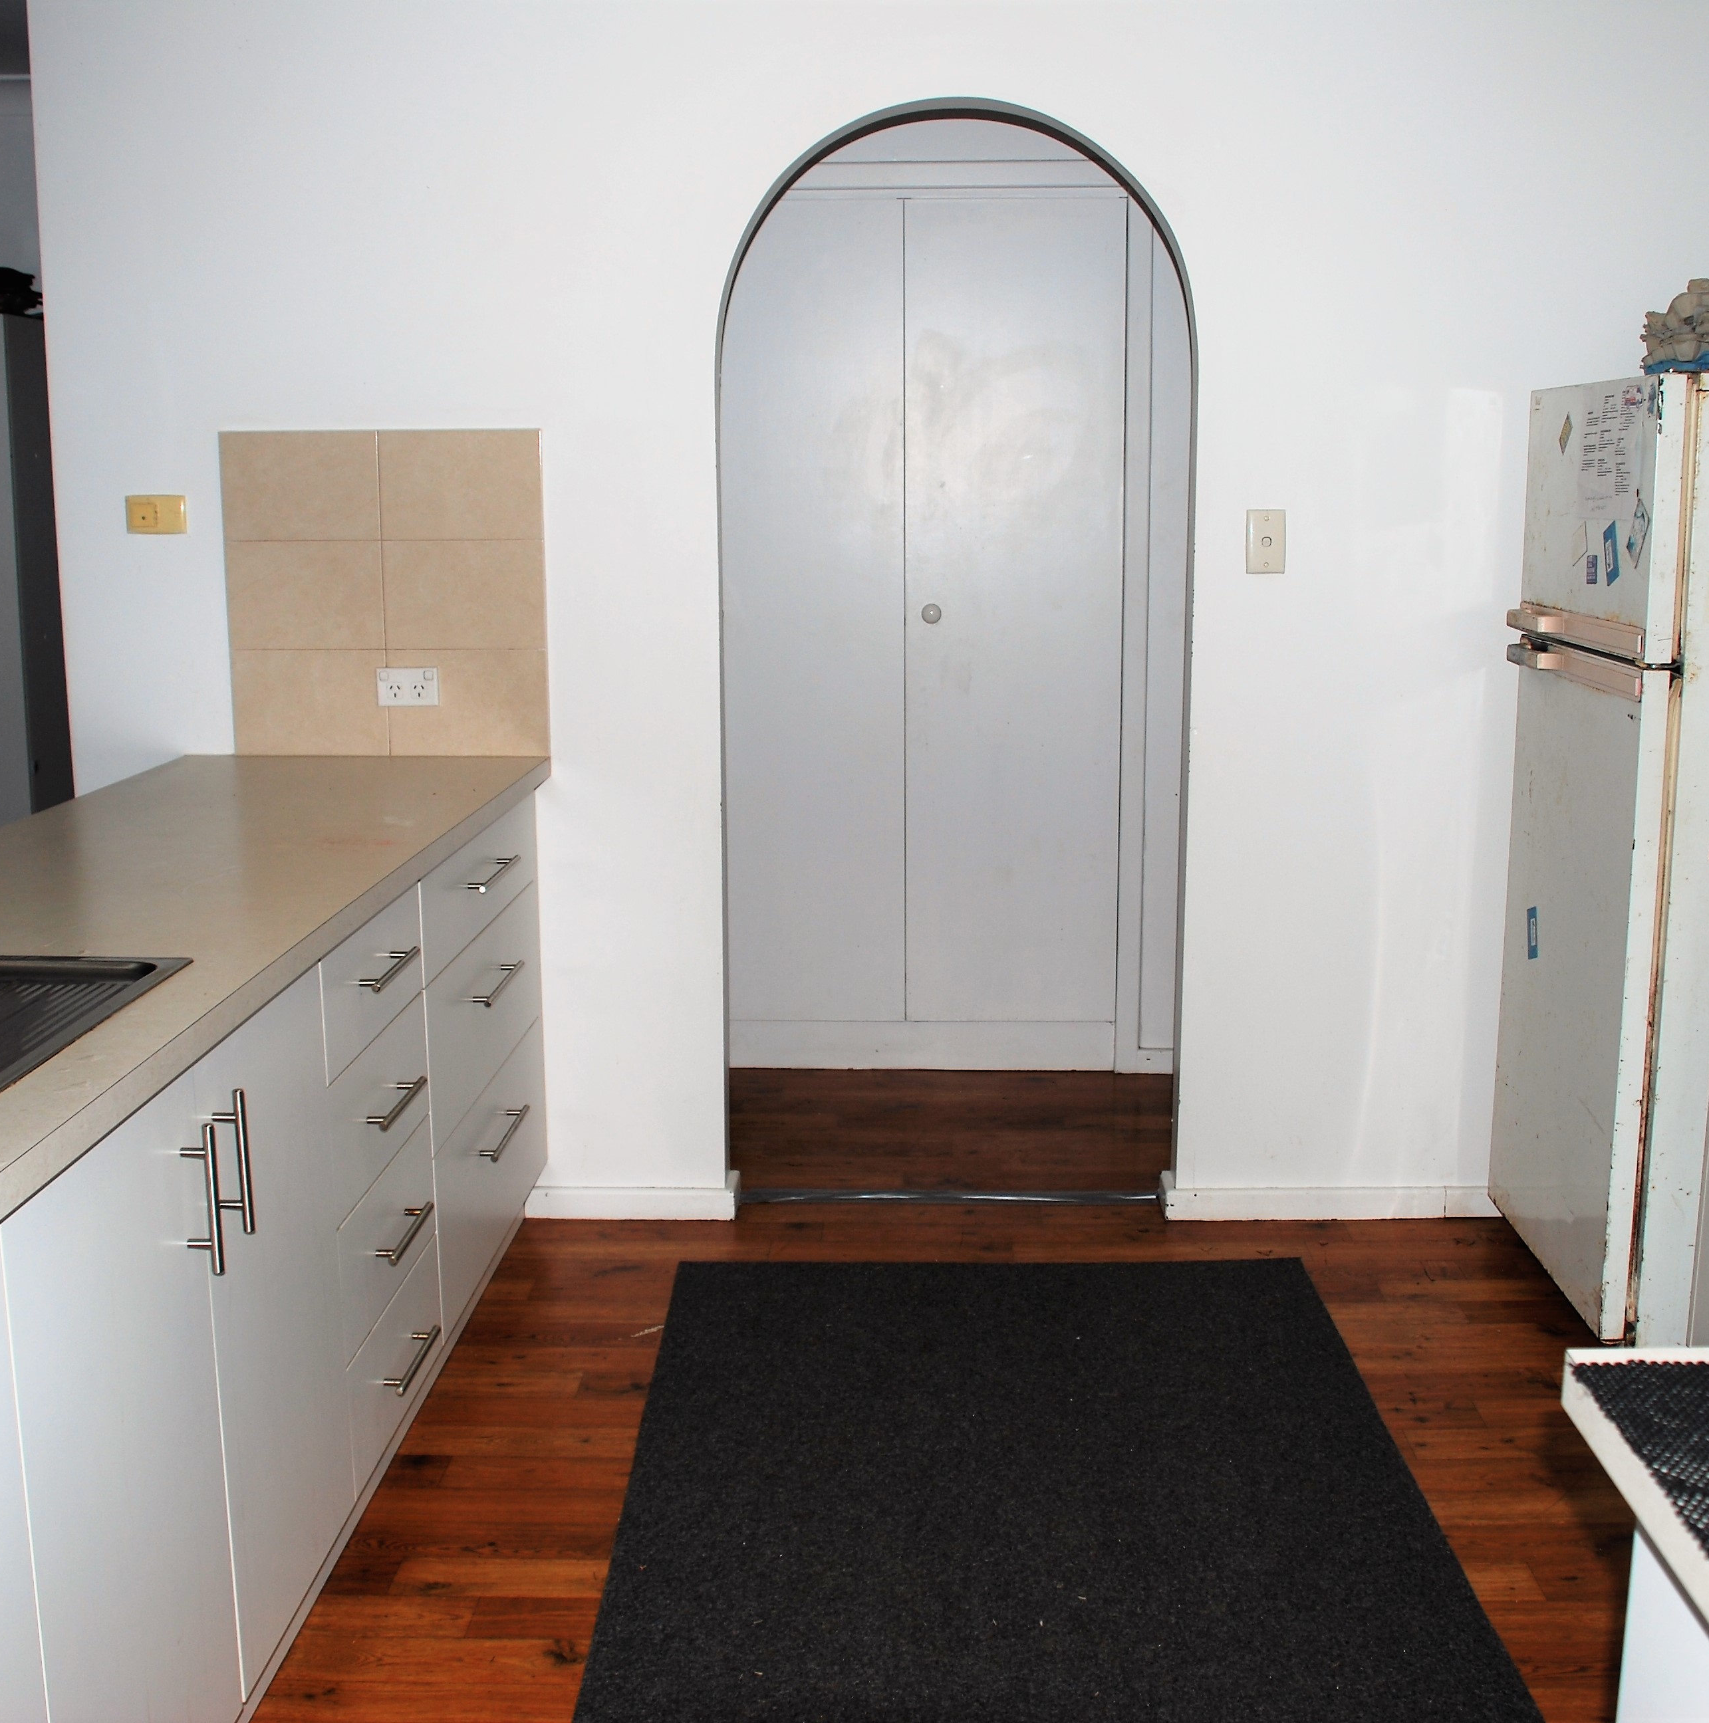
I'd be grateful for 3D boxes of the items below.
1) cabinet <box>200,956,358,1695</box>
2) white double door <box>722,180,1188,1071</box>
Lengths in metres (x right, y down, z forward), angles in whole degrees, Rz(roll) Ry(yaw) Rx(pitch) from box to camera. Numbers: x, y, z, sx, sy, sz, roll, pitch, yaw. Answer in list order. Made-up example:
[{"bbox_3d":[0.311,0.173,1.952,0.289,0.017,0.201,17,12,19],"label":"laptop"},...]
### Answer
[{"bbox_3d":[-0.917,0.524,2.524,0.515,0.739,0.471,0,10,2],"label":"cabinet"},{"bbox_3d":[0.160,-0.508,4.968,1.069,2.049,0.059,0,10,1],"label":"white double door"}]

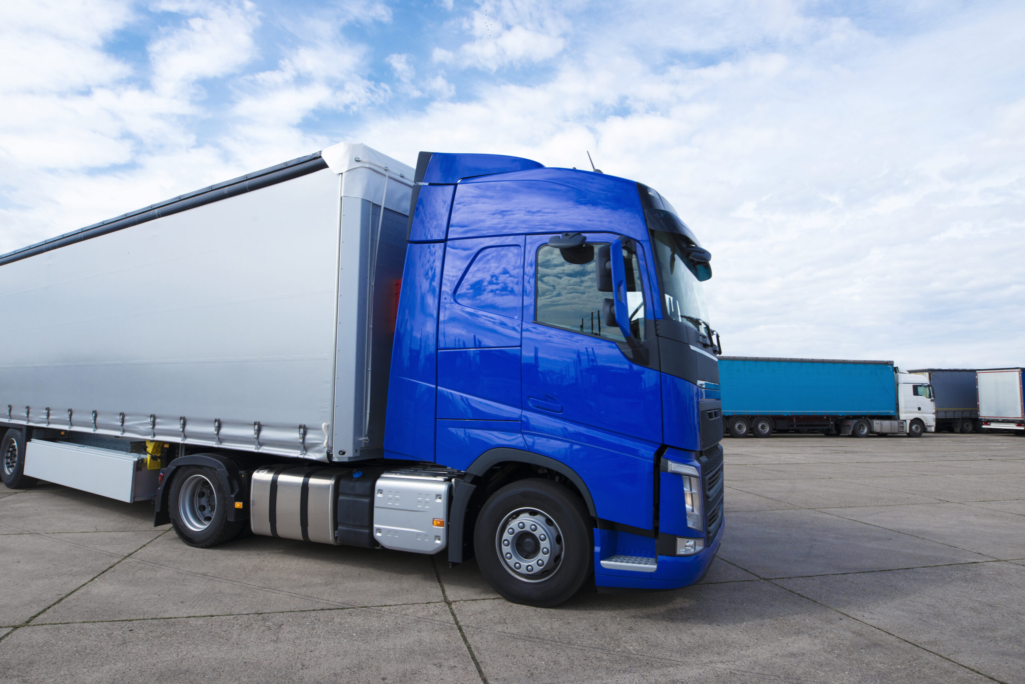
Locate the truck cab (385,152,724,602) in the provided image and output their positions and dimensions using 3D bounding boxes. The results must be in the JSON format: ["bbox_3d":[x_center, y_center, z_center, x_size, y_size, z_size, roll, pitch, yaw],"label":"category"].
[{"bbox_3d":[0.650,0.253,5.897,2.870,3.950,2.580,-1,-6,23],"label":"truck cab"}]

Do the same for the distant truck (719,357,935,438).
[{"bbox_3d":[14.964,2.986,30.485,16.400,4.000,2.550,3,-6,-14],"label":"distant truck"}]

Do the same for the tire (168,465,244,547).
[{"bbox_3d":[-3.314,1.743,6.260,0.960,0.960,0.330,-1,-6,23],"label":"tire"}]

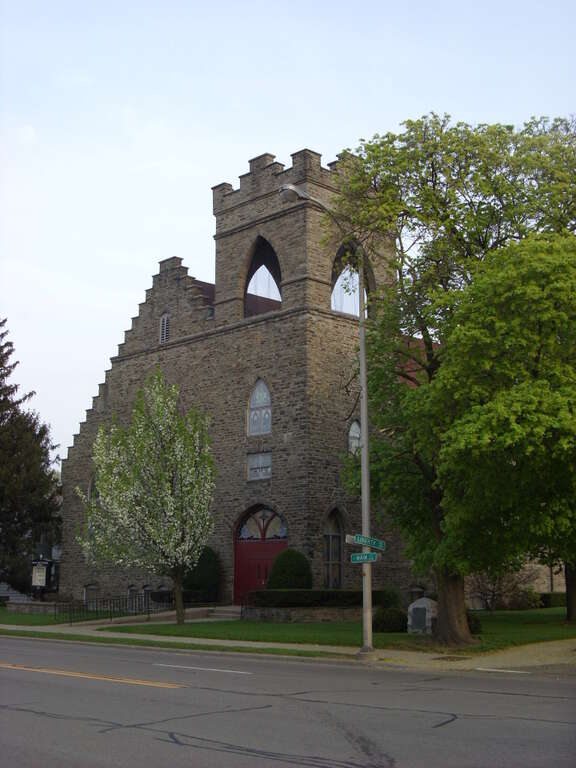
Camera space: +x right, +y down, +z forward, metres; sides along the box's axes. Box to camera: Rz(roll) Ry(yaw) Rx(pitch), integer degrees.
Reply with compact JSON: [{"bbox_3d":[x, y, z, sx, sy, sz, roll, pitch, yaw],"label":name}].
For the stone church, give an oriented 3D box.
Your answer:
[{"bbox_3d":[2.139,1.540,51.702,17.500,15.400,14.250,9,-12,-42],"label":"stone church"}]

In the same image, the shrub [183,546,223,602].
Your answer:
[{"bbox_3d":[-2.878,6.434,41.642,1.310,1.930,1.310,0,-9,0],"label":"shrub"}]

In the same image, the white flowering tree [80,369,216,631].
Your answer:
[{"bbox_3d":[-4.217,3.297,37.105,3.910,7.570,4.030,0,-9,0],"label":"white flowering tree"}]

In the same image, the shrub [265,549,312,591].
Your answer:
[{"bbox_3d":[0.045,6.013,38.536,1.430,1.780,1.430,0,-9,0],"label":"shrub"}]

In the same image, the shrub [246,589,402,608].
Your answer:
[{"bbox_3d":[0.885,6.269,36.319,1.000,0.580,6.280,9,-12,-42],"label":"shrub"}]

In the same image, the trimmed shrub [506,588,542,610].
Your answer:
[{"bbox_3d":[8.947,8.152,47.000,1.300,0.900,1.400,9,-12,-42],"label":"trimmed shrub"}]

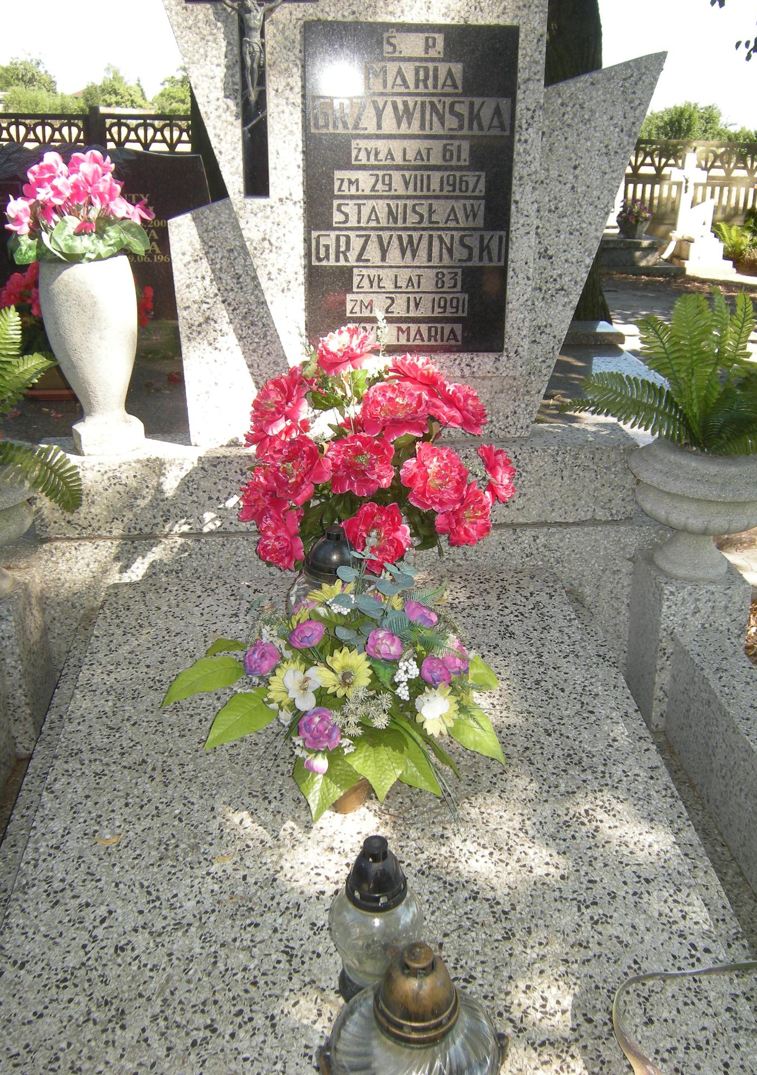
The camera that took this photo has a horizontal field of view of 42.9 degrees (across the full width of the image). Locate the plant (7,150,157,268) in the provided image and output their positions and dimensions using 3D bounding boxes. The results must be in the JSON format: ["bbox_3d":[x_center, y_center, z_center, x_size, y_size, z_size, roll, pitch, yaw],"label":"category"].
[{"bbox_3d":[-0.574,-0.632,1.850,0.280,0.205,0.250,-2,23,-6],"label":"plant"}]

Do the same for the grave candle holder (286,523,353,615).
[{"bbox_3d":[-0.086,0.084,1.821,0.165,0.240,0.165,-2,29,-6],"label":"grave candle holder"}]

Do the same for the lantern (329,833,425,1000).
[{"bbox_3d":[0.000,0.455,1.140,0.112,0.248,0.112,-2,29,-6],"label":"lantern"}]

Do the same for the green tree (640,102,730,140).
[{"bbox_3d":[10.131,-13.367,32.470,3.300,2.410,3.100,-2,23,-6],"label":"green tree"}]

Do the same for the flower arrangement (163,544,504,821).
[{"bbox_3d":[-0.079,0.209,1.486,0.510,0.345,0.390,-2,29,-6],"label":"flower arrangement"}]

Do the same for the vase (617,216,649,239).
[{"bbox_3d":[2.718,-3.311,10.300,0.340,0.230,0.340,-2,23,-6],"label":"vase"}]

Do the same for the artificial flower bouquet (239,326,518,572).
[{"bbox_3d":[-0.011,-0.116,1.805,0.490,0.540,0.400,-2,29,-6],"label":"artificial flower bouquet"}]

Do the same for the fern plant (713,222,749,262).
[{"bbox_3d":[4.026,-3.373,11.000,0.440,0.460,0.420,-2,23,-6],"label":"fern plant"}]

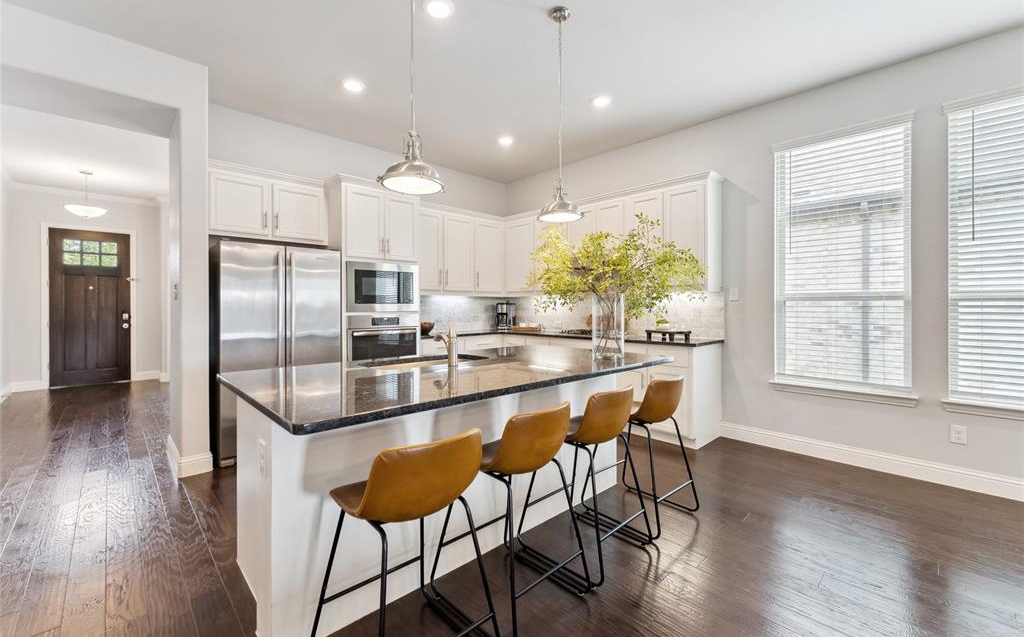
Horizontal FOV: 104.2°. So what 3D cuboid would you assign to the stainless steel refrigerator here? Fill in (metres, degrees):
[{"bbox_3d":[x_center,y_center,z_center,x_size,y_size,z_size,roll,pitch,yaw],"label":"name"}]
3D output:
[{"bbox_3d":[-2.098,0.254,3.568,0.890,1.740,0.700,-1,2,-42],"label":"stainless steel refrigerator"}]

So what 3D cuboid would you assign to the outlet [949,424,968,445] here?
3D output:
[{"bbox_3d":[3.081,0.799,2.745,0.012,0.126,0.079,-1,2,-44],"label":"outlet"}]

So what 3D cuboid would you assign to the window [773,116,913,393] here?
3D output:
[{"bbox_3d":[2.628,-0.443,3.213,0.061,2.010,0.840,-1,2,-44],"label":"window"}]

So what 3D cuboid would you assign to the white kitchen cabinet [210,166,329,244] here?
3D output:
[{"bbox_3d":[-2.256,-1.002,3.727,0.958,0.577,0.310,-1,2,-42],"label":"white kitchen cabinet"}]

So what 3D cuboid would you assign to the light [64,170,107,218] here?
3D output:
[{"bbox_3d":[-5.812,-1.692,5.434,0.404,0.677,0.404,-1,2,-44],"label":"light"}]

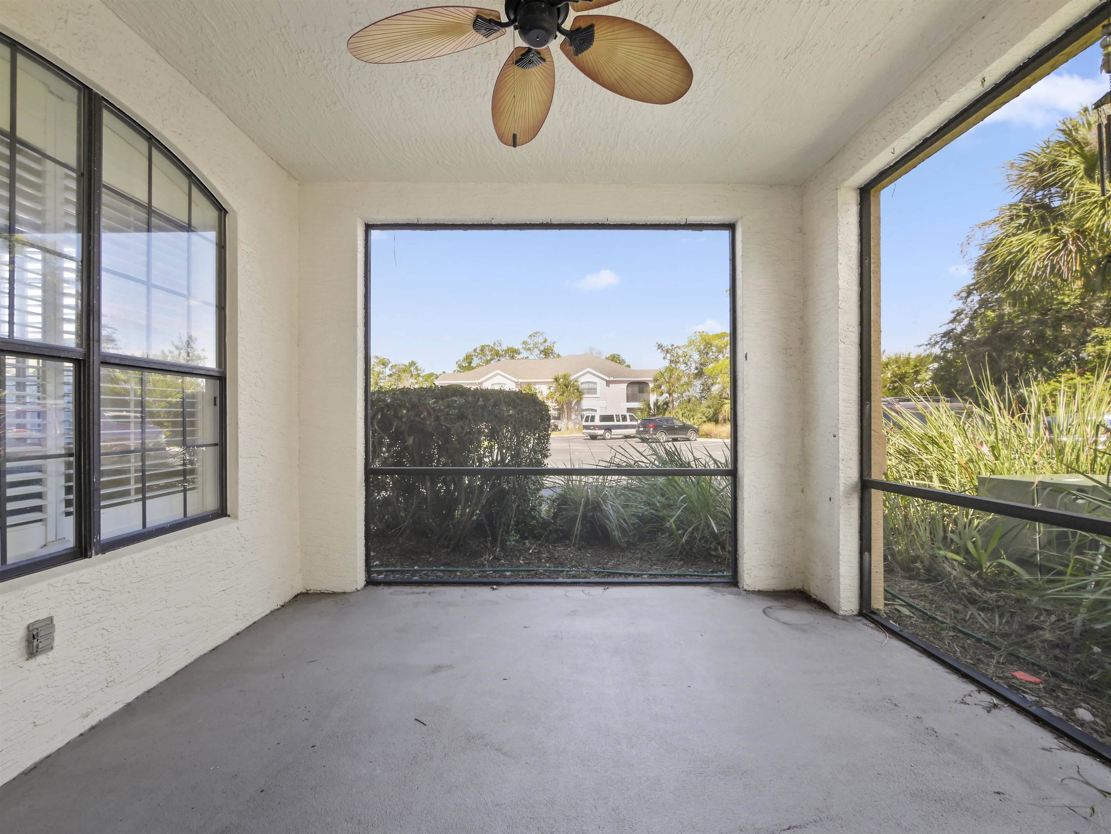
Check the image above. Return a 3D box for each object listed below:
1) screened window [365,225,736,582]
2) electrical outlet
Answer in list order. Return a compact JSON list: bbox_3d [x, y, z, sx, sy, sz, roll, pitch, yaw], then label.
[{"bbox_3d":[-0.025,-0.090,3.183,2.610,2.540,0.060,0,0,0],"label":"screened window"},{"bbox_3d":[-1.745,0.747,1.523,0.025,0.112,0.068,0,0,0],"label":"electrical outlet"}]

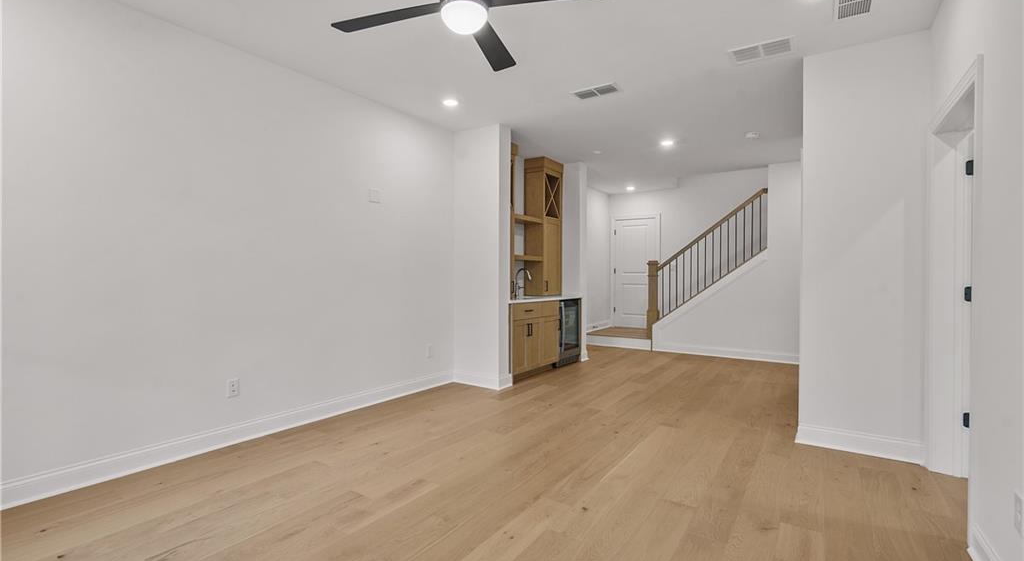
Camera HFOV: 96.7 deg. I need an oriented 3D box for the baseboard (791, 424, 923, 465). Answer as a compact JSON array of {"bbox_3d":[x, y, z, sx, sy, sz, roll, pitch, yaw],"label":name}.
[{"bbox_3d":[2.304,1.092,3.064,0.673,0.142,0.025,1,1,35],"label":"baseboard"}]

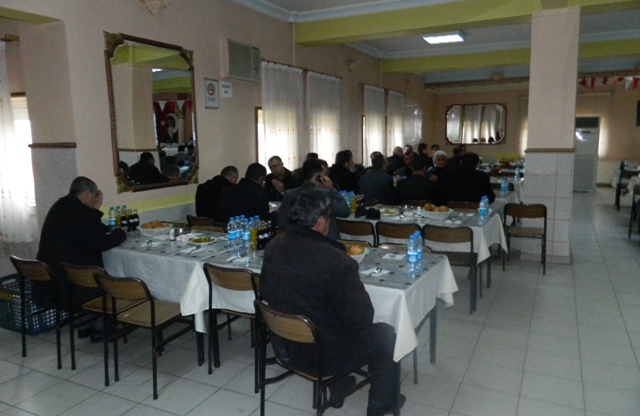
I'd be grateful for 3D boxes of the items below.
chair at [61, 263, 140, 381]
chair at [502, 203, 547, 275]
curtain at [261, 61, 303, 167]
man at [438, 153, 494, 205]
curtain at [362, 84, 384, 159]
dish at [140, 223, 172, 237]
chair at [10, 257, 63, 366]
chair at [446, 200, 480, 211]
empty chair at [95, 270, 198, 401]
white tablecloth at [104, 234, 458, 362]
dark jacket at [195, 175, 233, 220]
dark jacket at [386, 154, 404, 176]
[{"bbox_3d":[-1.454,0.726,3.254,0.430,0.770,0.510,3,10,32],"label":"chair"},{"bbox_3d":[2.395,0.323,5.369,0.445,0.765,0.500,2,9,25],"label":"chair"},{"bbox_3d":[-0.471,-1.128,6.555,0.110,1.770,1.100,3,9,27],"label":"curtain"},{"bbox_3d":[1.786,-0.003,5.585,0.620,1.320,0.750,2,9,27],"label":"man"},{"bbox_3d":[1.240,-1.746,10.339,0.120,1.833,1.281,2,9,27],"label":"curtain"},{"bbox_3d":[-1.439,0.192,4.071,0.290,0.090,0.230,-3,8,-9],"label":"dish"},{"bbox_3d":[-1.928,0.704,3.467,0.440,0.770,0.520,3,9,27],"label":"chair"},{"bbox_3d":[1.877,0.264,5.907,0.445,0.755,0.500,3,9,27],"label":"chair"},{"bbox_3d":[-1.098,0.744,3.026,0.440,0.770,0.520,3,9,27],"label":"empty chair"},{"bbox_3d":[-0.598,0.678,3.420,2.800,0.760,0.840,3,9,27],"label":"white tablecloth"},{"bbox_3d":[-1.121,-0.001,5.047,0.540,0.700,0.460,4,10,33],"label":"dark jacket"},{"bbox_3d":[1.373,-0.548,8.395,0.520,0.700,0.420,3,9,27],"label":"dark jacket"}]

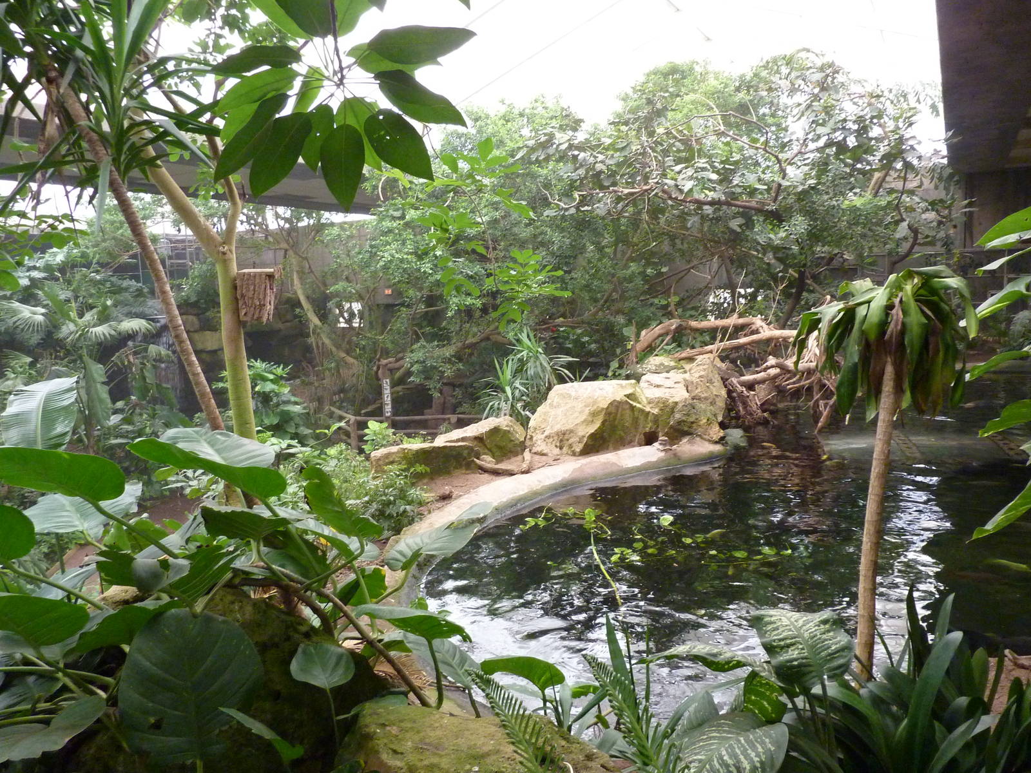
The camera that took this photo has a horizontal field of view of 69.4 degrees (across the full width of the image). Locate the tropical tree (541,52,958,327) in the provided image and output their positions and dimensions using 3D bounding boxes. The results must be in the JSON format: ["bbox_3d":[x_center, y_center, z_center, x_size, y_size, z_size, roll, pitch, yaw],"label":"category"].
[{"bbox_3d":[4.670,-3.647,15.500,7.600,5.800,4.800,0,6,0],"label":"tropical tree"}]

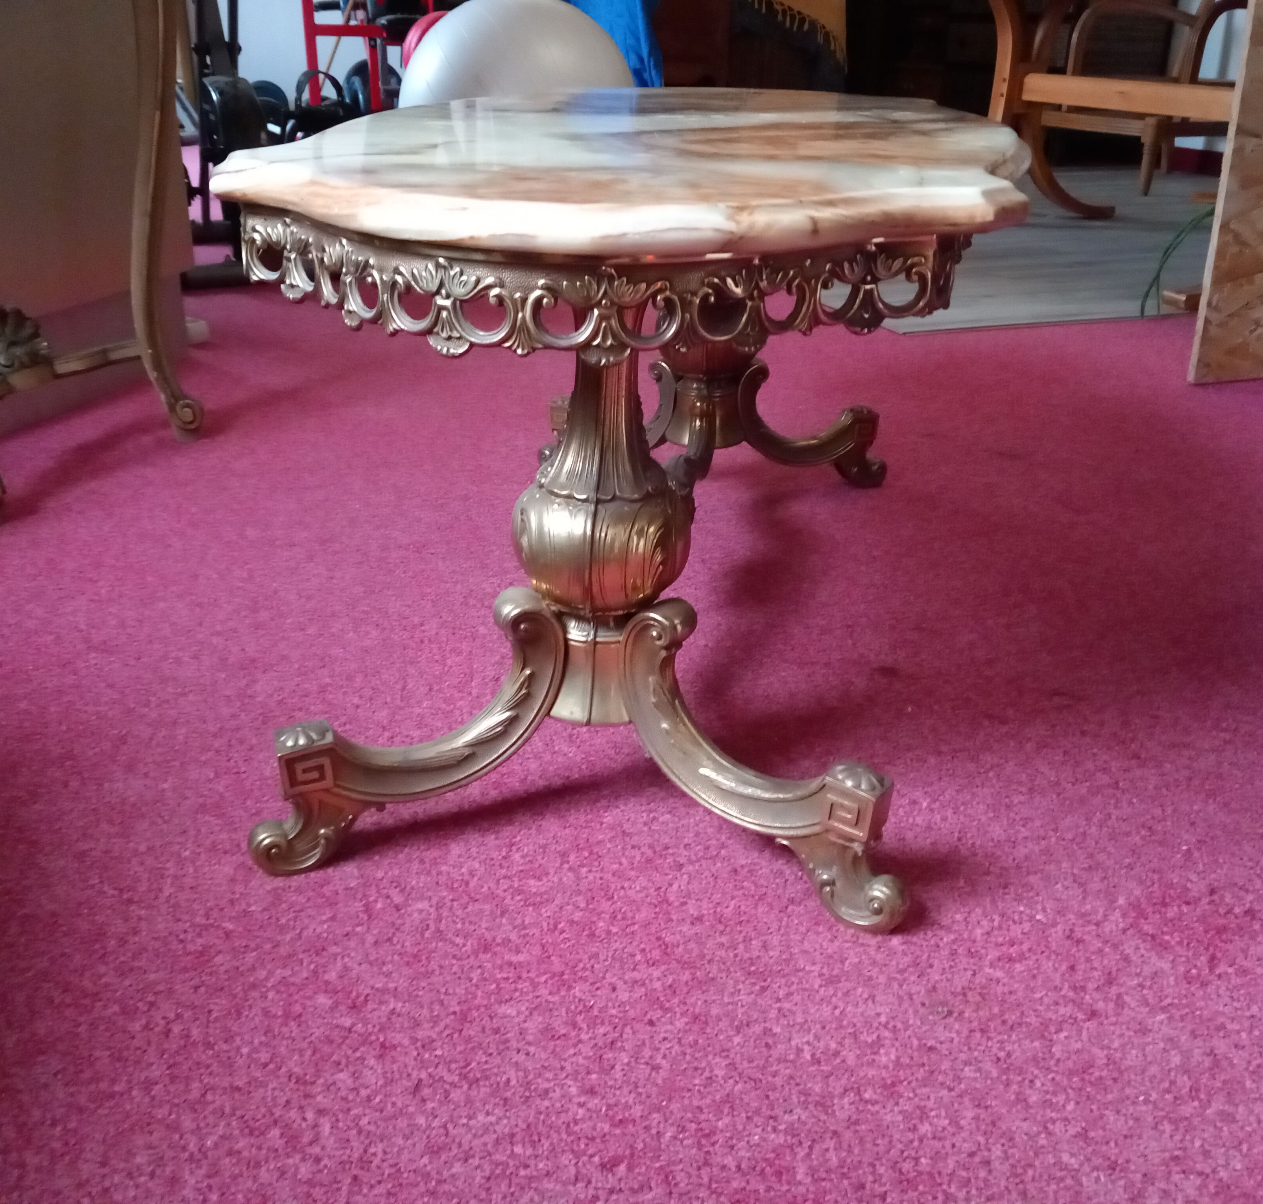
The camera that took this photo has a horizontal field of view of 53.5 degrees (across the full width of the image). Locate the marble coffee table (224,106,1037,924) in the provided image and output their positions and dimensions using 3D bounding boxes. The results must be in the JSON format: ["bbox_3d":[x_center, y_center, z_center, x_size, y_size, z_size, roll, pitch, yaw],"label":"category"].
[{"bbox_3d":[0.037,-0.181,1.112,0.562,0.458,1.030,4,25,8],"label":"marble coffee table"}]

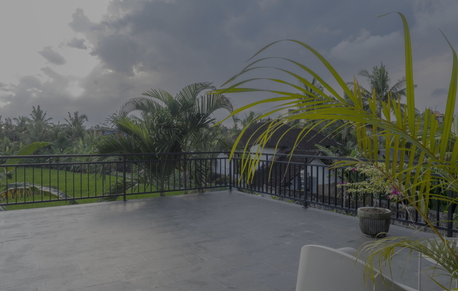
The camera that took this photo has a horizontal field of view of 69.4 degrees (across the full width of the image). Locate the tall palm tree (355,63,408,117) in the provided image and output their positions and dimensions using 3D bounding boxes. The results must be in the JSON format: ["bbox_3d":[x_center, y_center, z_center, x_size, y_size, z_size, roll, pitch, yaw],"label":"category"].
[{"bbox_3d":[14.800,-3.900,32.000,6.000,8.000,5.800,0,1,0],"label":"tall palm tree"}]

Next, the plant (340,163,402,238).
[{"bbox_3d":[1.790,0.680,4.150,0.780,0.920,0.720,0,1,0],"label":"plant"}]

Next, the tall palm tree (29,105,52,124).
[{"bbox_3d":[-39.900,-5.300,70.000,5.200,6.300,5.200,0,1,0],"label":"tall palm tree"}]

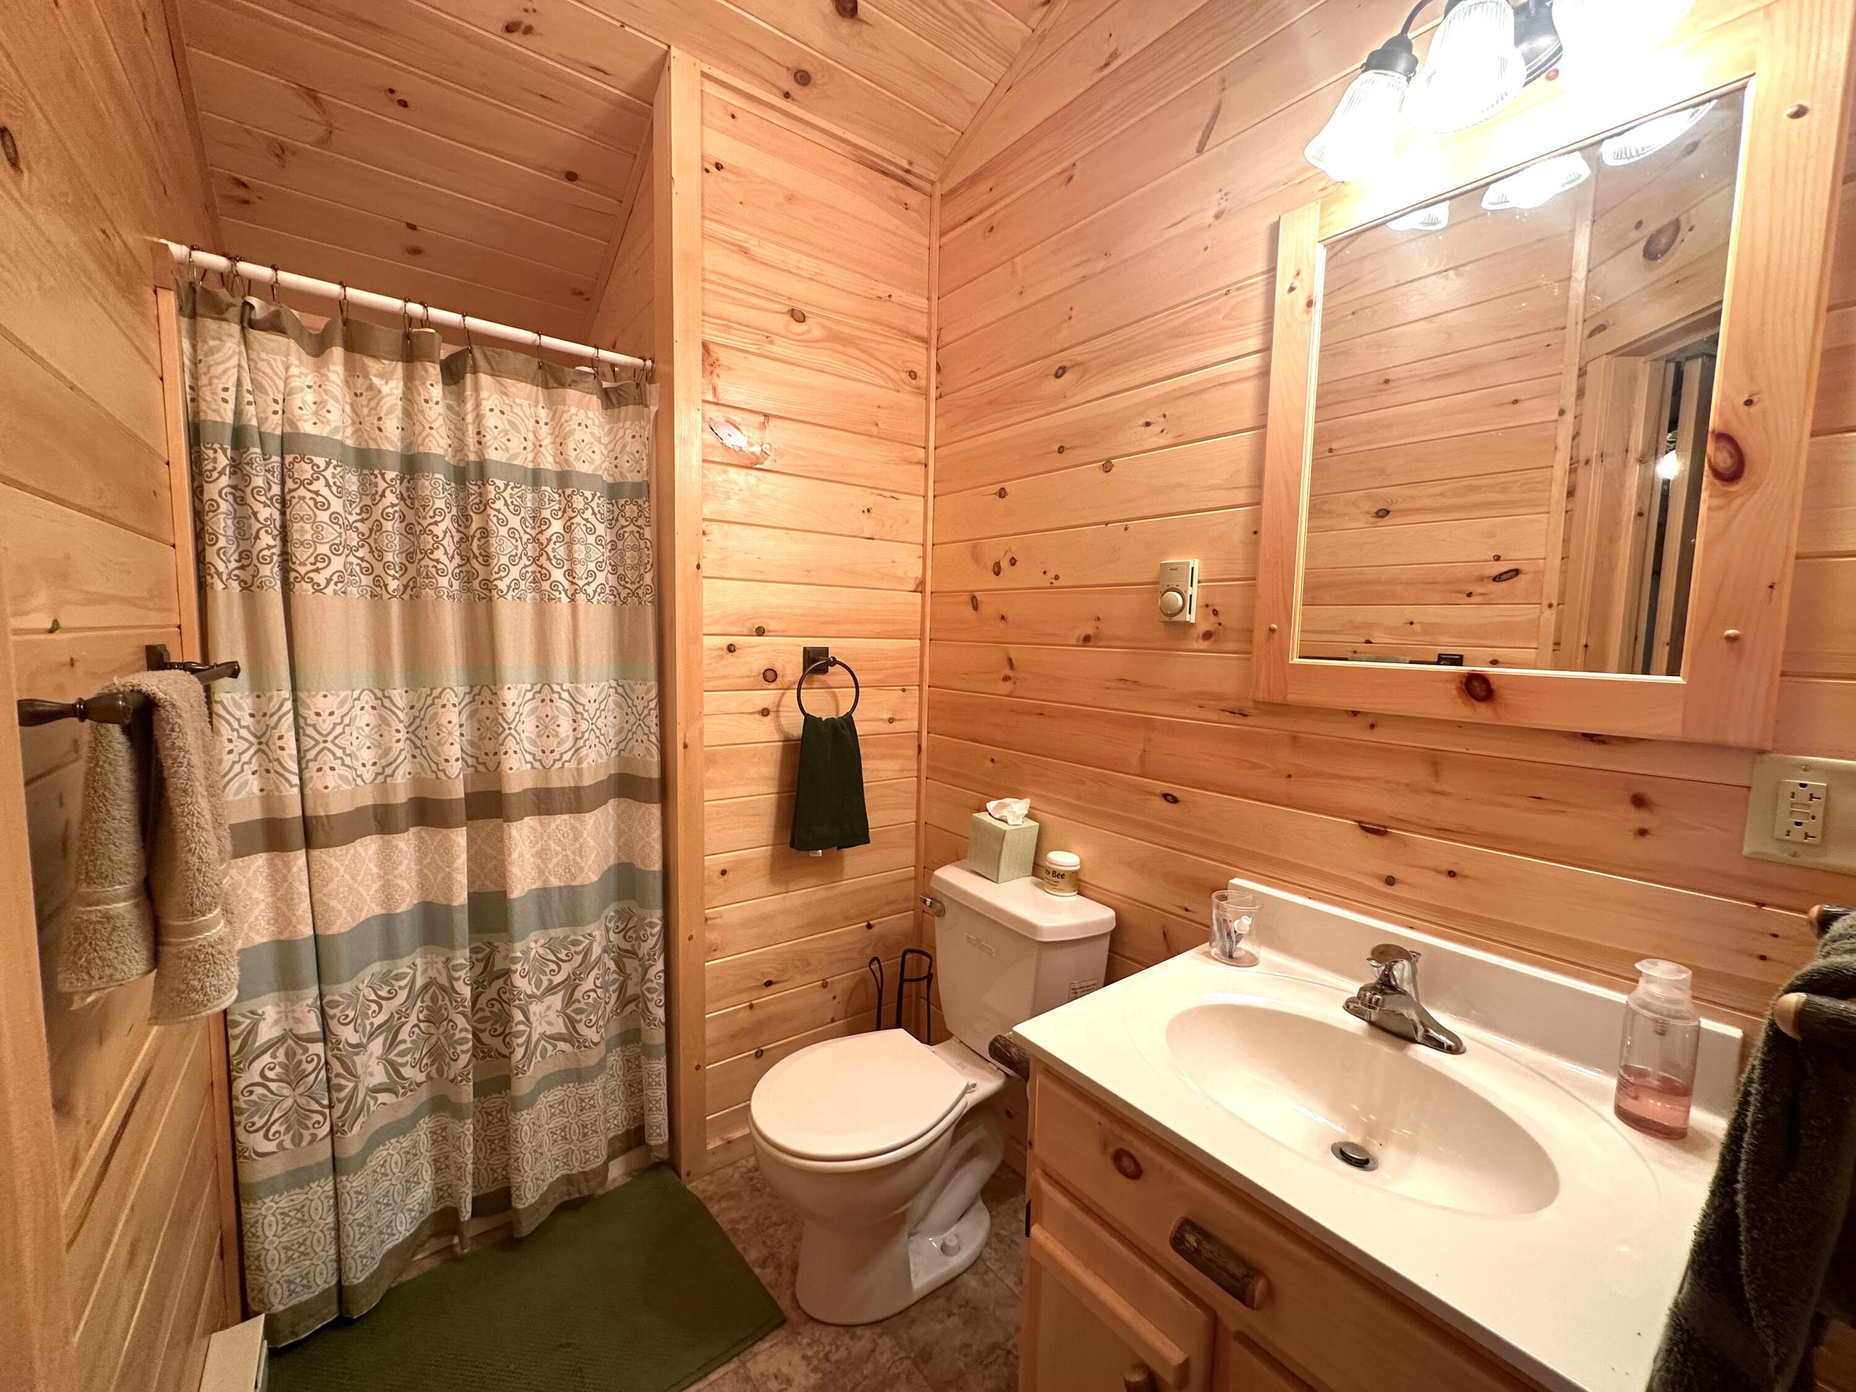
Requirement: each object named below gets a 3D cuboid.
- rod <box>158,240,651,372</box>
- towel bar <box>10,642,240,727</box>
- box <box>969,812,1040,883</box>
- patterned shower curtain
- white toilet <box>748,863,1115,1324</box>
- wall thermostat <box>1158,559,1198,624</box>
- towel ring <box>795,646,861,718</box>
[{"bbox_3d":[-0.938,-0.739,1.474,0.790,0.032,0.032,-3,6,-37],"label":"rod"},{"bbox_3d":[-0.842,-0.015,0.810,0.088,0.058,0.670,-3,6,-37],"label":"towel bar"},{"bbox_3d":[0.178,0.356,1.772,0.111,0.129,0.111,-3,7,-39],"label":"box"},{"bbox_3d":[-0.921,0.227,1.513,0.765,1.835,0.150,-3,6,-37],"label":"patterned shower curtain"},{"bbox_3d":[-0.022,0.822,1.592,0.700,0.752,0.440,-3,6,-37],"label":"white toilet"},{"bbox_3d":[0.471,-0.198,1.431,0.040,0.117,0.071,-3,6,-37],"label":"wall thermostat"},{"bbox_3d":[-0.260,-0.020,1.880,0.172,0.203,0.072,-3,6,-37],"label":"towel ring"}]

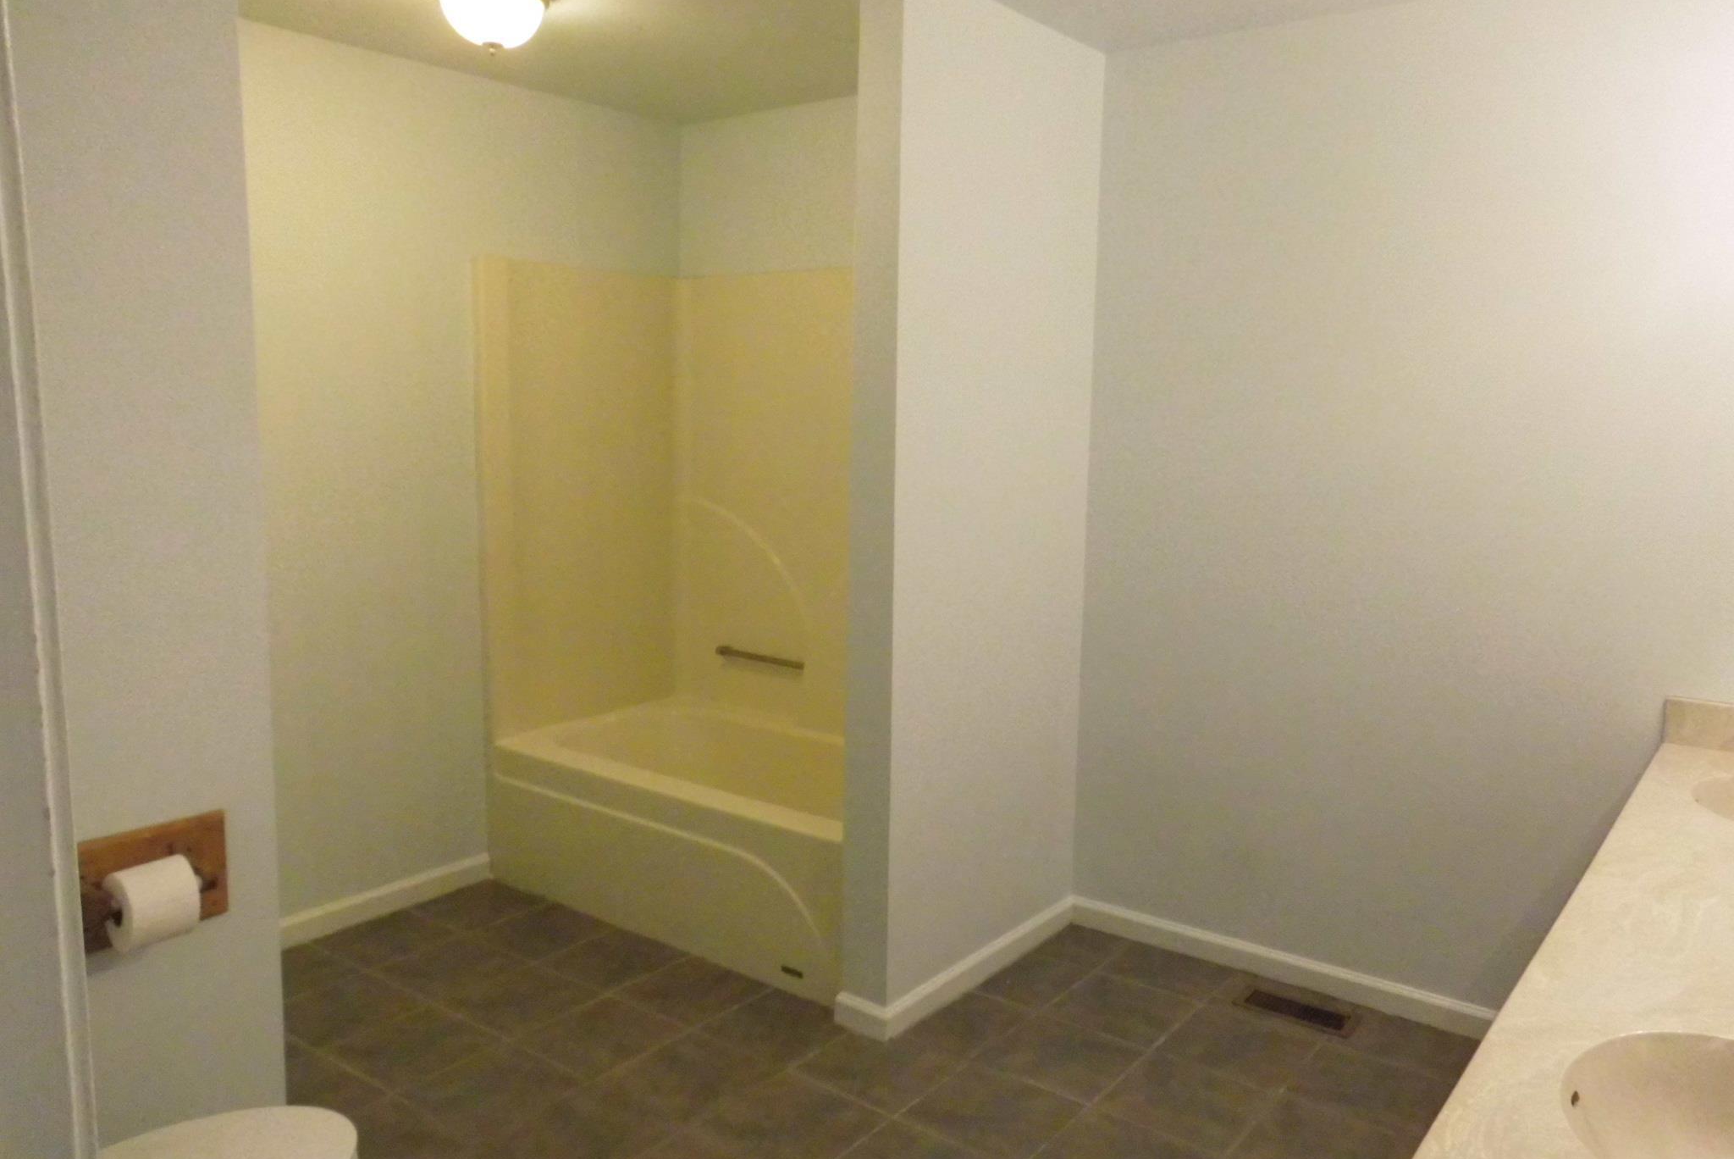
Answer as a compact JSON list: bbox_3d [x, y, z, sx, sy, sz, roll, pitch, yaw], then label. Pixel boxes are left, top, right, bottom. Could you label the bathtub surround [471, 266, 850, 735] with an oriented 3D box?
[{"bbox_3d":[-0.347,-0.203,3.764,1.480,1.511,0.854,7,9,37],"label":"bathtub surround"}]

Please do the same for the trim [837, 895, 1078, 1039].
[{"bbox_3d":[0.277,1.025,3.435,0.158,0.080,0.946,7,9,37],"label":"trim"}]

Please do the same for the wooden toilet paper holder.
[{"bbox_3d":[-1.138,0.499,2.015,0.122,0.180,0.256,7,9,37],"label":"wooden toilet paper holder"}]

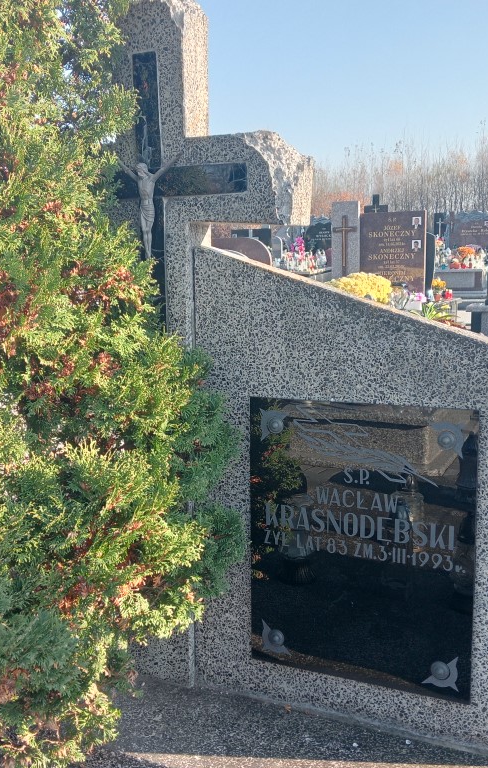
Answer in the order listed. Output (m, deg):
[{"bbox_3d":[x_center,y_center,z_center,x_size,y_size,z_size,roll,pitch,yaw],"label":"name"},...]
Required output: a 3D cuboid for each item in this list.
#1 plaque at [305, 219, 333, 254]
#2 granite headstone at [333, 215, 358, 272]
[{"bbox_3d":[1.471,-2.642,15.000,0.780,0.860,0.100,2,10,20],"label":"plaque"},{"bbox_3d":[0.988,-1.293,8.000,0.260,0.940,0.090,3,10,22],"label":"granite headstone"}]

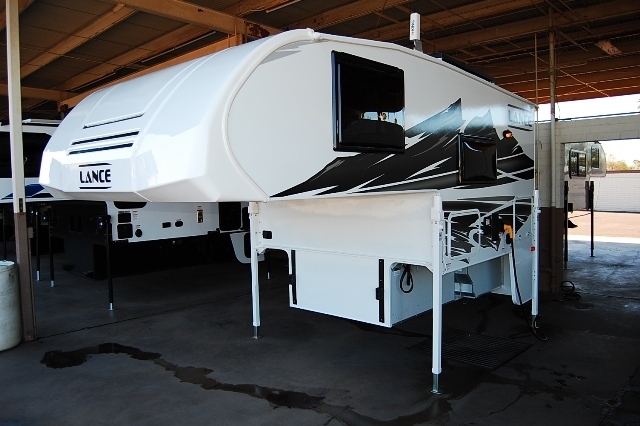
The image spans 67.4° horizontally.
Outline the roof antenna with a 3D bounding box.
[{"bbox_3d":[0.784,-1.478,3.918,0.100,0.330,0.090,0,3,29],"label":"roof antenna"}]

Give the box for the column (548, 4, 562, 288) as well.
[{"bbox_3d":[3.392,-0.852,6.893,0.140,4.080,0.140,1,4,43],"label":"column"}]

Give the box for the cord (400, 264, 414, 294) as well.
[{"bbox_3d":[0.762,0.583,4.204,0.060,0.260,0.190,1,4,43],"label":"cord"}]

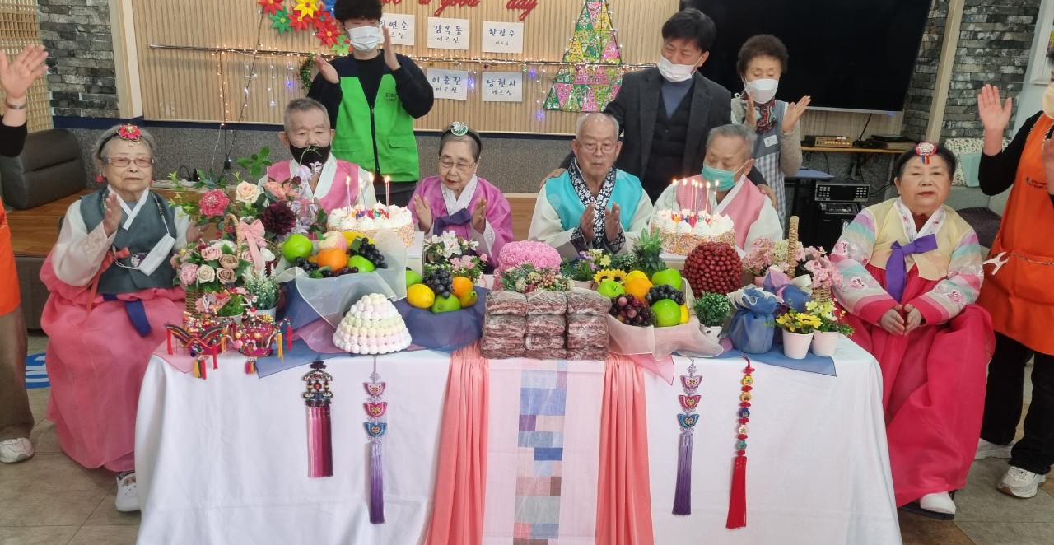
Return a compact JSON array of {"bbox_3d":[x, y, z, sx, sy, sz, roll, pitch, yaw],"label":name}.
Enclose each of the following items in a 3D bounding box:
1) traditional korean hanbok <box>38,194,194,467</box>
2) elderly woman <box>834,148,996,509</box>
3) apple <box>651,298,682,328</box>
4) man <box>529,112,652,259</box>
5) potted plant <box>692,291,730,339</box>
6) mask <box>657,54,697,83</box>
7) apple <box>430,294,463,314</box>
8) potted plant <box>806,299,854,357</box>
[{"bbox_3d":[-1.357,0.178,2.709,0.530,0.910,0.550,-2,17,-12],"label":"traditional korean hanbok"},{"bbox_3d":[1.253,0.165,2.773,0.560,1.220,0.660,6,17,13],"label":"elderly woman"},{"bbox_3d":[0.368,0.105,2.090,0.080,0.074,0.080,2,17,-1],"label":"apple"},{"bbox_3d":[0.216,0.098,2.753,0.460,1.250,0.660,1,16,-4],"label":"man"},{"bbox_3d":[0.501,0.115,2.147,0.108,0.145,0.108,2,16,0],"label":"potted plant"},{"bbox_3d":[0.535,-0.729,2.820,0.140,0.105,0.085,22,29,20],"label":"mask"},{"bbox_3d":[-0.213,0.081,2.080,0.078,0.070,0.078,2,17,-1],"label":"apple"},{"bbox_3d":[0.795,0.136,2.098,0.122,0.150,0.115,2,16,0],"label":"potted plant"}]

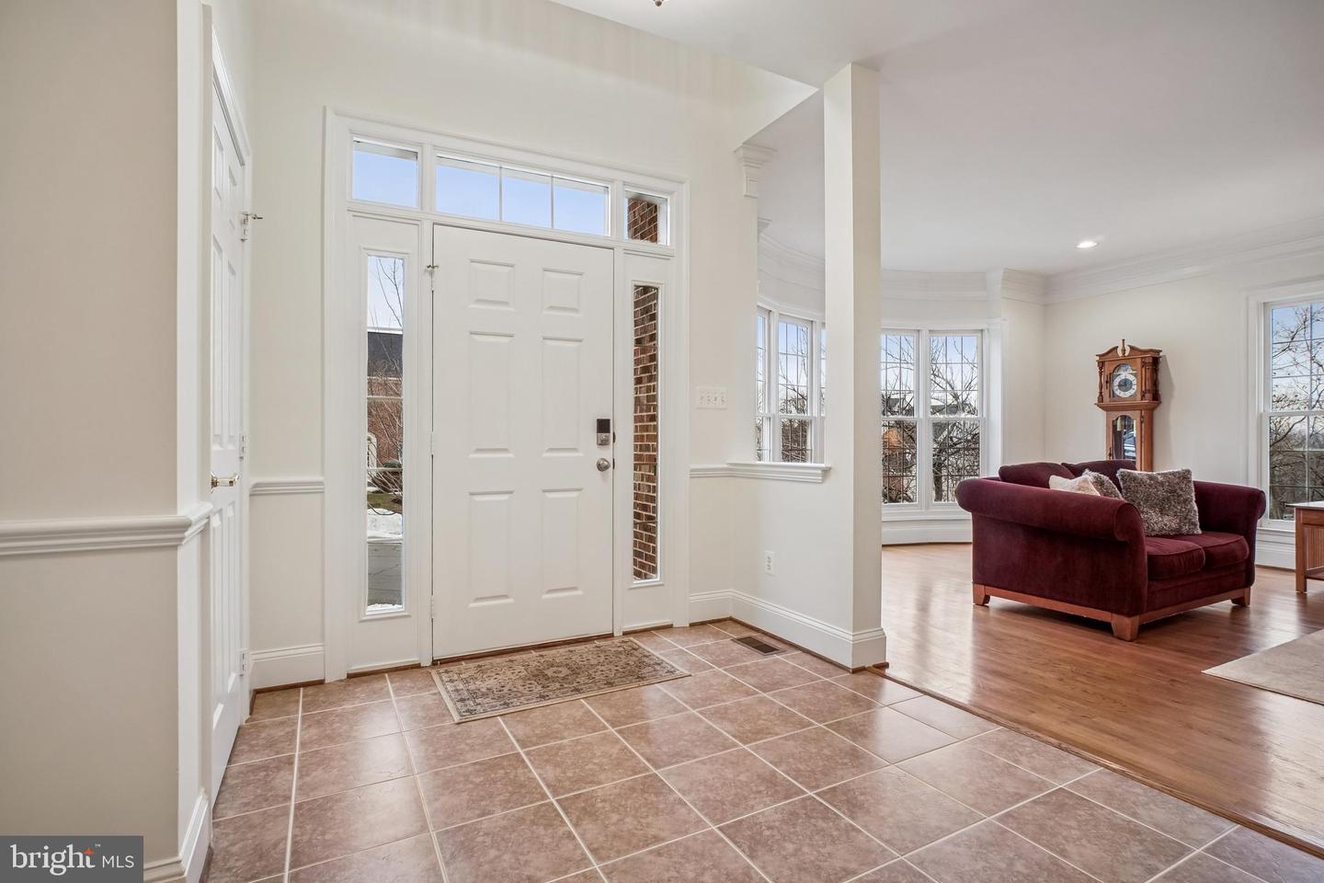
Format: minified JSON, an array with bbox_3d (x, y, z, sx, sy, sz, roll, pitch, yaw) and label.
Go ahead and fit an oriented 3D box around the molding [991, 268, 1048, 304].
[{"bbox_3d":[3.651,-1.589,6.028,0.740,0.260,0.130,0,0,-26],"label":"molding"}]

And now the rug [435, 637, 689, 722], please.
[{"bbox_3d":[-0.462,1.045,2.670,0.995,0.012,0.585,0,0,-28],"label":"rug"}]

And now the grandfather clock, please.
[{"bbox_3d":[4.375,0.045,5.535,0.270,1.950,0.460,0,0,-28],"label":"grandfather clock"}]

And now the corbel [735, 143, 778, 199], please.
[{"bbox_3d":[0.542,-1.587,3.503,0.240,0.240,0.140,0,0,-25],"label":"corbel"}]

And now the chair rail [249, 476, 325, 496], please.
[{"bbox_3d":[-1.614,0.191,2.542,0.290,0.070,0.035,0,0,-25],"label":"chair rail"}]

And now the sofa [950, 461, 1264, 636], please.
[{"bbox_3d":[2.833,0.591,3.741,1.730,0.880,0.910,0,0,-28],"label":"sofa"}]

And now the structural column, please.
[{"bbox_3d":[0.893,-0.328,2.760,0.190,2.740,0.190,0,0,-27],"label":"structural column"}]

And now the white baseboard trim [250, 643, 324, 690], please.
[{"bbox_3d":[-1.619,0.976,2.549,0.270,0.165,0.025,0,0,-25],"label":"white baseboard trim"}]

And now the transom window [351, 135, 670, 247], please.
[{"bbox_3d":[-0.687,-1.244,3.003,1.610,0.300,0.090,0,0,-25],"label":"transom window"}]

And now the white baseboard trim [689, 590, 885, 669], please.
[{"bbox_3d":[0.606,0.964,3.051,0.560,0.160,0.950,0,0,-27],"label":"white baseboard trim"}]

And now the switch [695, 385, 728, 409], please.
[{"bbox_3d":[0.293,-0.255,3.436,0.205,0.120,0.012,0,0,-25],"label":"switch"}]

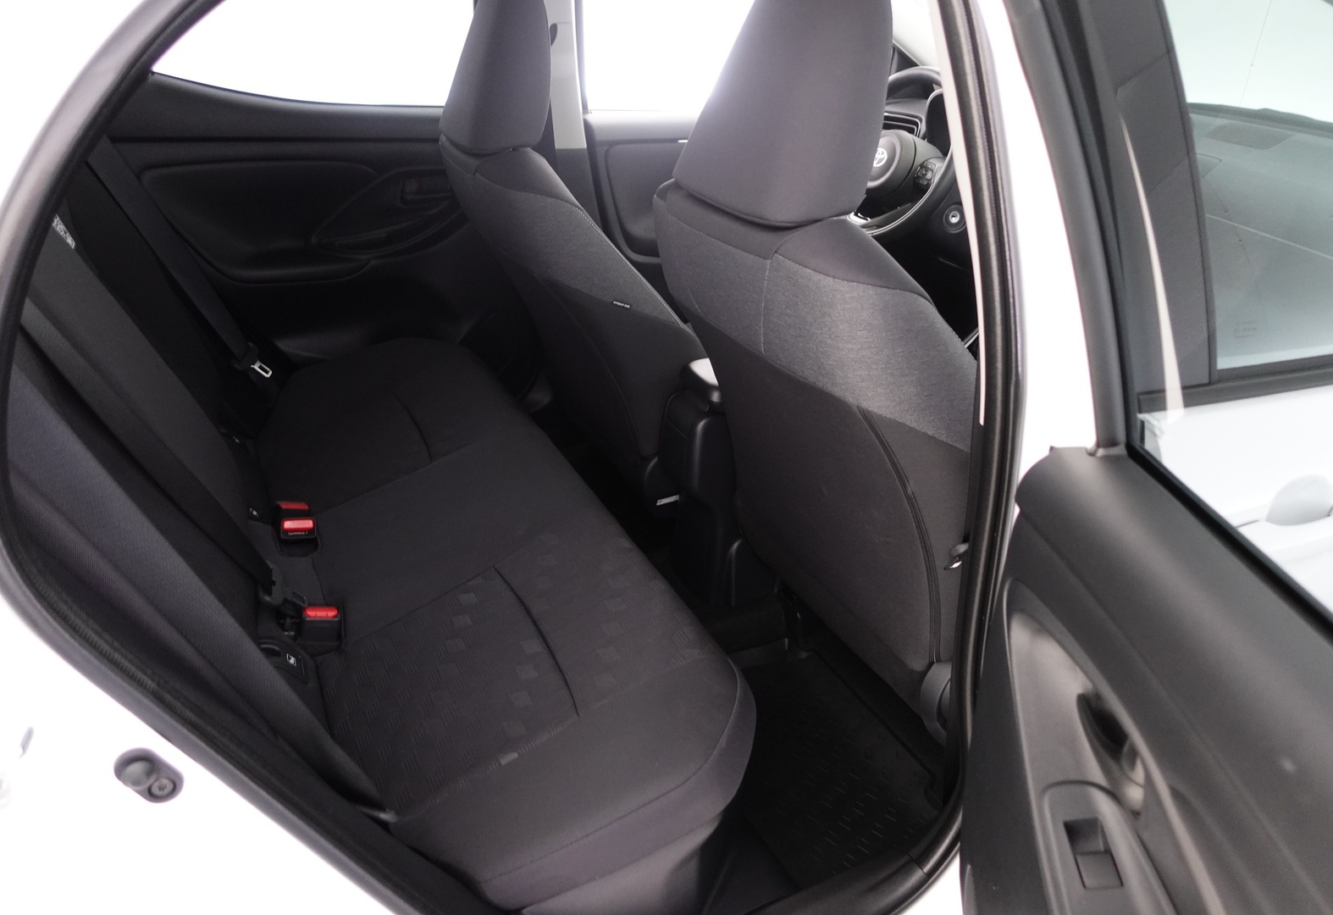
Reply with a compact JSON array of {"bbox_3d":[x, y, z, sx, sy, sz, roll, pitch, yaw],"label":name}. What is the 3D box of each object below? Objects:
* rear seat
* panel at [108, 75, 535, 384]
[{"bbox_3d":[-0.476,-0.022,1.254,0.848,0.819,1.268,-11,32,-25],"label":"rear seat"},{"bbox_3d":[-0.620,-0.358,1.823,0.809,0.756,0.127,-11,32,-25],"label":"panel"}]

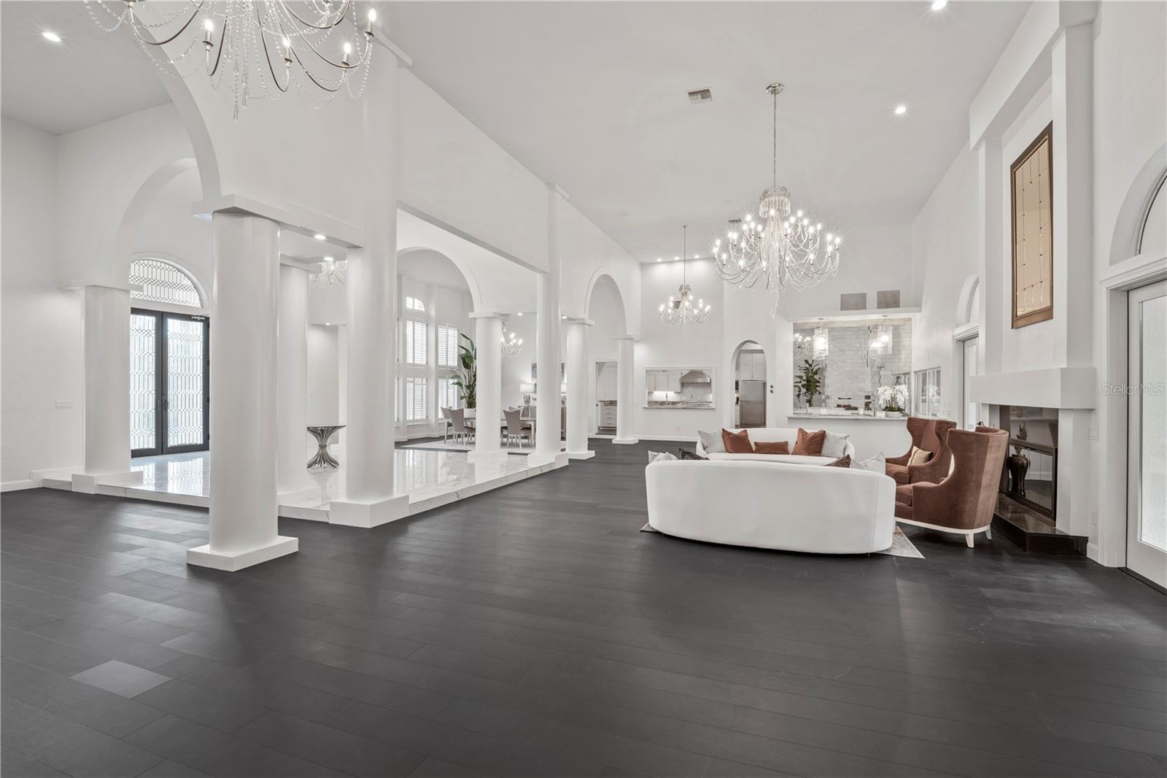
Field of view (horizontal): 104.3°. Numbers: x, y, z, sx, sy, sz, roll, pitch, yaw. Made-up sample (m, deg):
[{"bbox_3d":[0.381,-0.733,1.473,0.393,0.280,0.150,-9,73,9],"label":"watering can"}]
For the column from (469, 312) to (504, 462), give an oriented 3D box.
[{"bbox_3d":[-1.943,-0.058,9.434,0.560,2.900,0.560,0,0,24],"label":"column"}]

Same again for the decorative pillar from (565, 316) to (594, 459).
[{"bbox_3d":[-0.122,0.026,10.255,0.560,3.030,0.560,0,0,24],"label":"decorative pillar"}]

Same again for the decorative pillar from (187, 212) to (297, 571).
[{"bbox_3d":[-2.980,0.000,3.990,0.540,2.960,0.530,0,0,22],"label":"decorative pillar"}]

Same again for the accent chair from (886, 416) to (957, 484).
[{"bbox_3d":[4.290,0.930,5.890,0.820,1.100,0.720,0,0,14],"label":"accent chair"}]

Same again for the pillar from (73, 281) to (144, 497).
[{"bbox_3d":[-6.970,-0.010,6.650,0.580,2.970,0.560,0,0,22],"label":"pillar"}]

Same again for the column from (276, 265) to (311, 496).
[{"bbox_3d":[-3.749,-0.066,5.695,0.550,2.900,0.550,0,0,24],"label":"column"}]

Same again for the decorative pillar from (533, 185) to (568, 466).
[{"bbox_3d":[-0.650,-1.130,8.809,0.560,5.260,0.560,0,0,22],"label":"decorative pillar"}]

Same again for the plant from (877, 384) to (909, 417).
[{"bbox_3d":[6.608,0.244,9.698,0.580,0.690,0.450,0,0,22],"label":"plant"}]

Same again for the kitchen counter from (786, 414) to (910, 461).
[{"bbox_3d":[5.330,1.020,9.220,2.400,0.920,0.700,0,0,18],"label":"kitchen counter"}]

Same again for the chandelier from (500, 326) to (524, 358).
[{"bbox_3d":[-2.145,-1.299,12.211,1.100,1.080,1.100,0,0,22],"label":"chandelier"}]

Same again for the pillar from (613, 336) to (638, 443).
[{"bbox_3d":[1.256,0.031,13.001,0.560,3.030,0.560,0,0,24],"label":"pillar"}]

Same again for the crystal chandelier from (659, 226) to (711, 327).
[{"bbox_3d":[2.290,-2.550,10.260,1.200,2.290,1.200,0,0,22],"label":"crystal chandelier"}]

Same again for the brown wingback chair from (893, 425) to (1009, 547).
[{"bbox_3d":[3.680,0.930,4.570,0.730,1.100,0.850,0,0,-38],"label":"brown wingback chair"}]

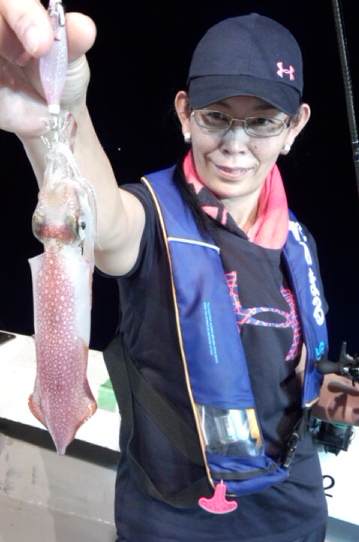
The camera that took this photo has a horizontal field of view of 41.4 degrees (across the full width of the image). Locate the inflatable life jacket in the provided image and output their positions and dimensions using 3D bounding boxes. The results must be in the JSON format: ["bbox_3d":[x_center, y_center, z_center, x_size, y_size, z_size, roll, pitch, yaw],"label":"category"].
[{"bbox_3d":[0.080,0.077,0.735,0.275,0.470,0.210,-6,15,-28],"label":"inflatable life jacket"}]

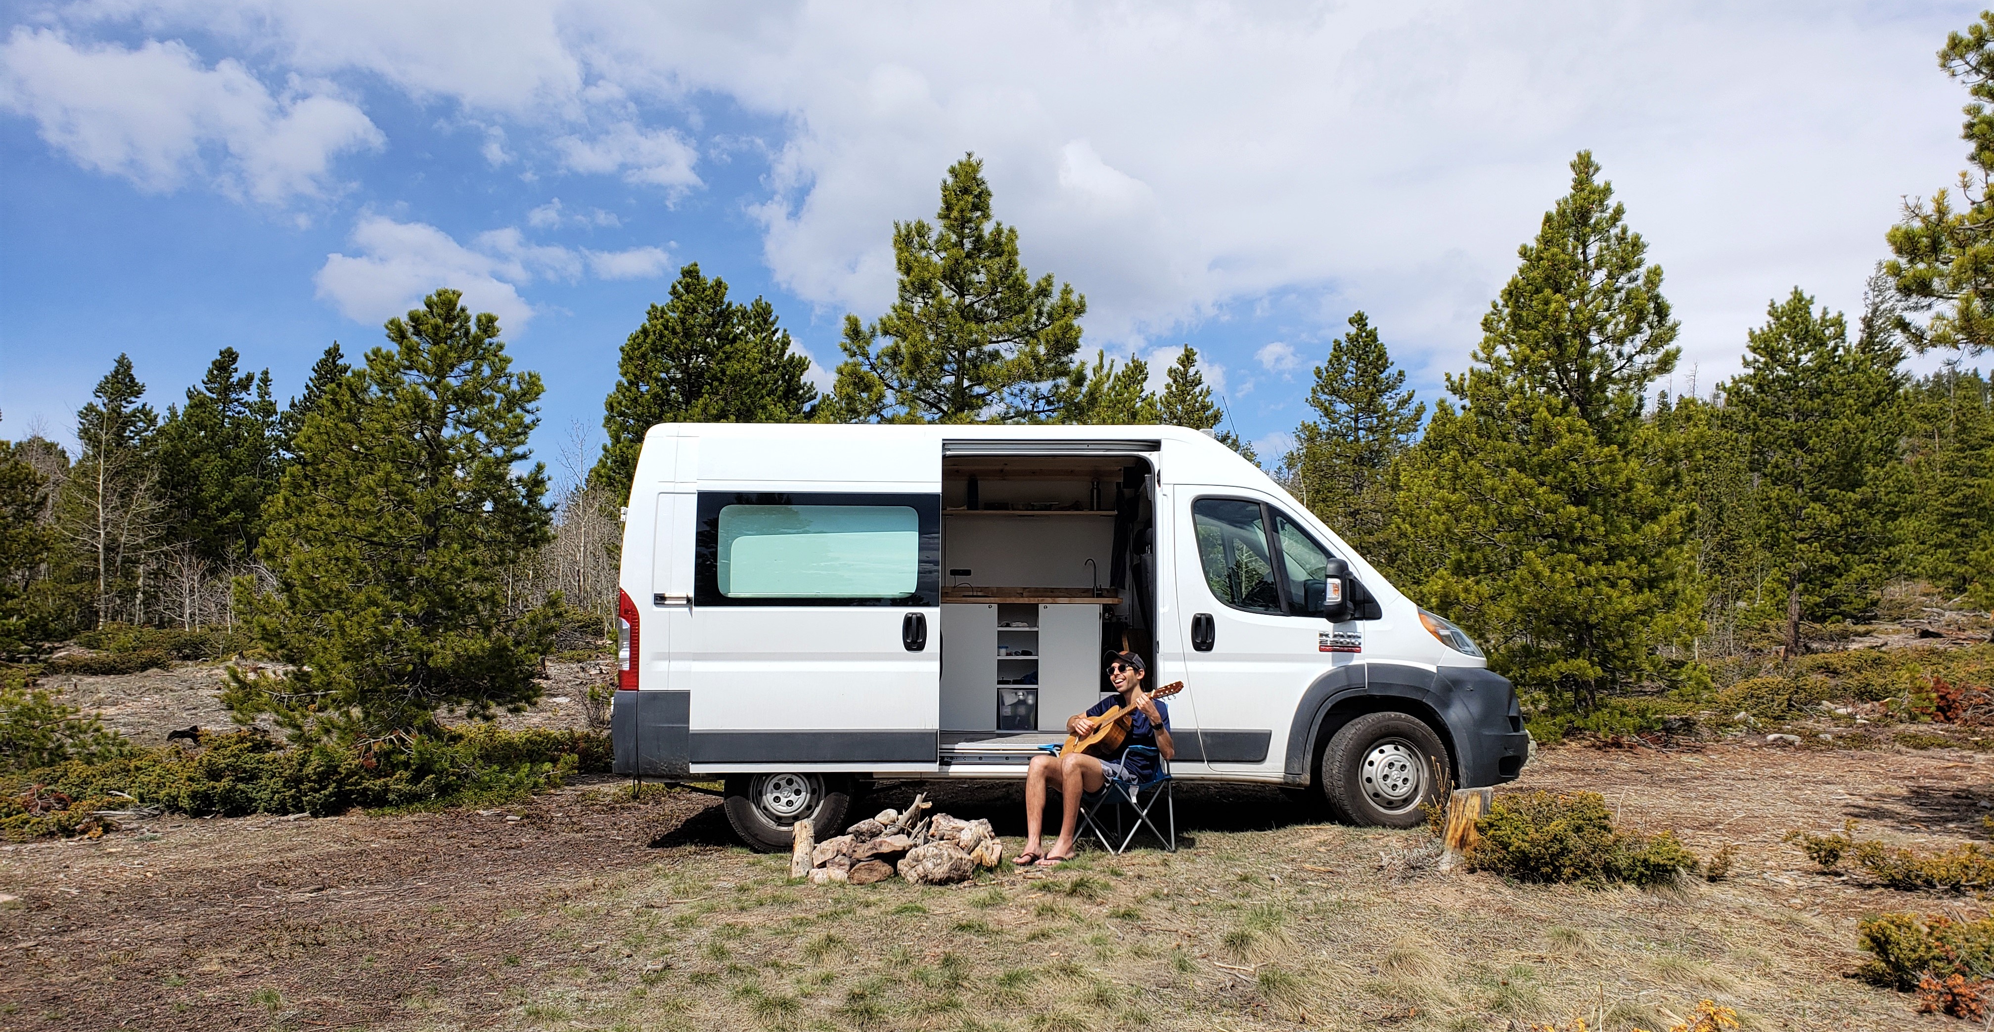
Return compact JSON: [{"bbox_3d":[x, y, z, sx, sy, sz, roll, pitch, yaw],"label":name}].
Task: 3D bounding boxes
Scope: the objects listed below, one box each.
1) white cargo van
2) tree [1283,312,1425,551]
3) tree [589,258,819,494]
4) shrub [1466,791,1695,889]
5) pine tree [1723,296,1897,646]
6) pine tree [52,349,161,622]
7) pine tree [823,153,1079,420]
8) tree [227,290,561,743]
[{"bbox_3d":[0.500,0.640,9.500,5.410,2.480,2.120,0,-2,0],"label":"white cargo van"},{"bbox_3d":[5.679,-0.637,24.000,2.596,5.292,2.518,0,-2,0],"label":"tree"},{"bbox_3d":[-3.844,-0.608,19.500,3.083,5.375,2.991,0,-2,0],"label":"tree"},{"bbox_3d":[2.988,1.611,7.650,1.180,0.420,0.950,0,-2,0],"label":"shrub"},{"bbox_3d":[12.205,-0.644,22.500,2.668,5.476,2.588,0,-2,0],"label":"pine tree"},{"bbox_3d":[-18.131,-0.508,30.500,2.221,5.552,2.154,0,-2,0],"label":"pine tree"},{"bbox_3d":[-0.379,-0.871,15.500,3.305,5.756,3.206,0,-2,0],"label":"pine tree"},{"bbox_3d":[-5.427,-0.007,13.500,3.019,4.072,2.928,0,-2,0],"label":"tree"}]

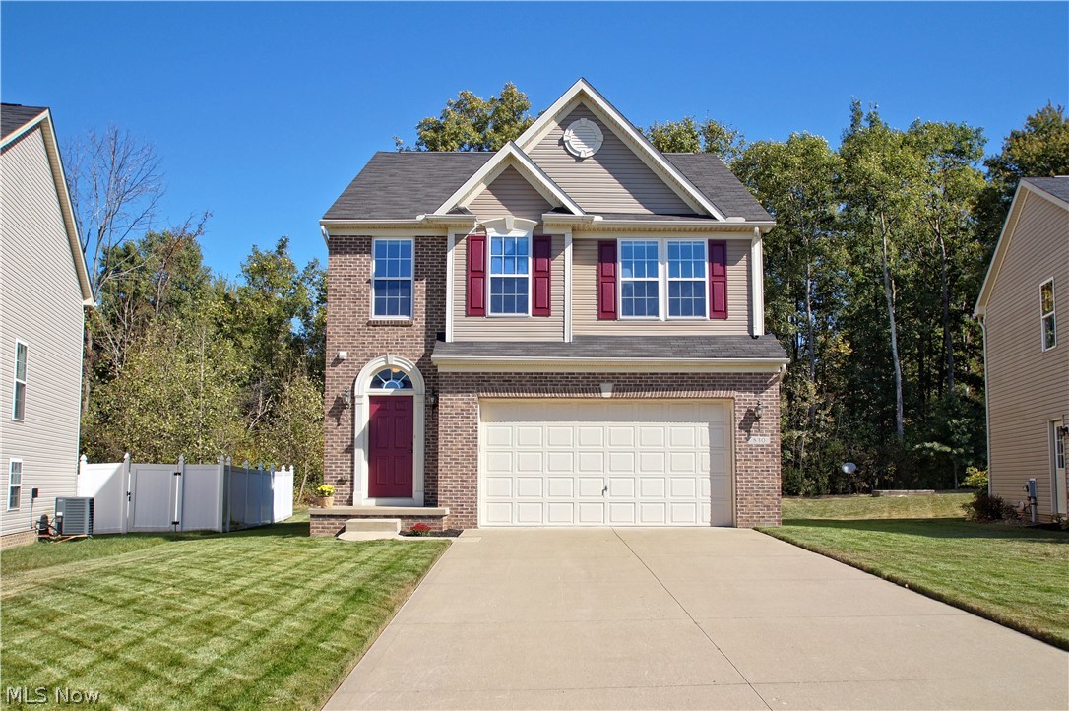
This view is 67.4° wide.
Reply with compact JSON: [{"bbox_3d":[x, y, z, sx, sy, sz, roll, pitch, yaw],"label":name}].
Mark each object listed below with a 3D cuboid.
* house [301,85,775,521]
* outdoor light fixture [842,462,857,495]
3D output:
[{"bbox_3d":[0.300,-0.620,20.700,9.050,9.700,11.500,0,-7,0],"label":"house"},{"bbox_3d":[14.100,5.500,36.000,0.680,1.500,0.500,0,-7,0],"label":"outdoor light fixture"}]

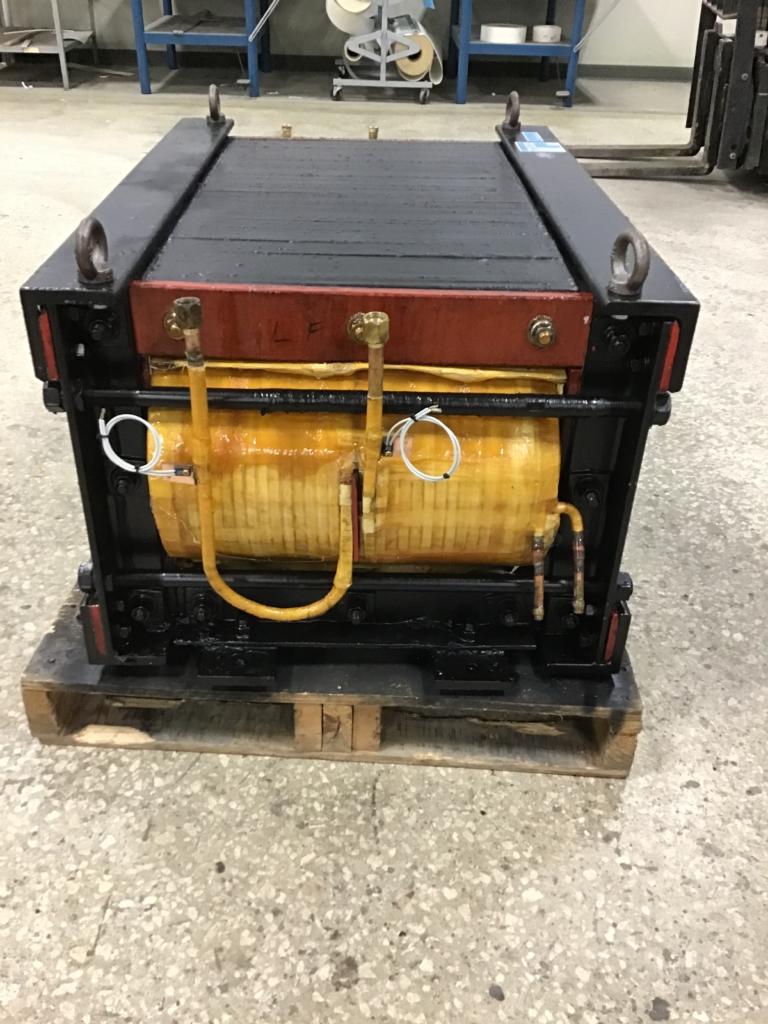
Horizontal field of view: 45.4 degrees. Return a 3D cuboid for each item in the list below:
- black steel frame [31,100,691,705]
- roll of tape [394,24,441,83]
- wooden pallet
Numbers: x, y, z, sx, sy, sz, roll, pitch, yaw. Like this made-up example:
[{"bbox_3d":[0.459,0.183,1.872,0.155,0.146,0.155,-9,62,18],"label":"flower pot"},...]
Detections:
[{"bbox_3d":[-0.035,-0.256,1.477,0.690,0.529,0.960,1,33,-1],"label":"black steel frame"},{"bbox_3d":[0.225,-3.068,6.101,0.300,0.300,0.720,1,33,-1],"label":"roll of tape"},{"bbox_3d":[-0.050,0.006,1.676,0.817,0.127,1.050,3,33,1],"label":"wooden pallet"}]

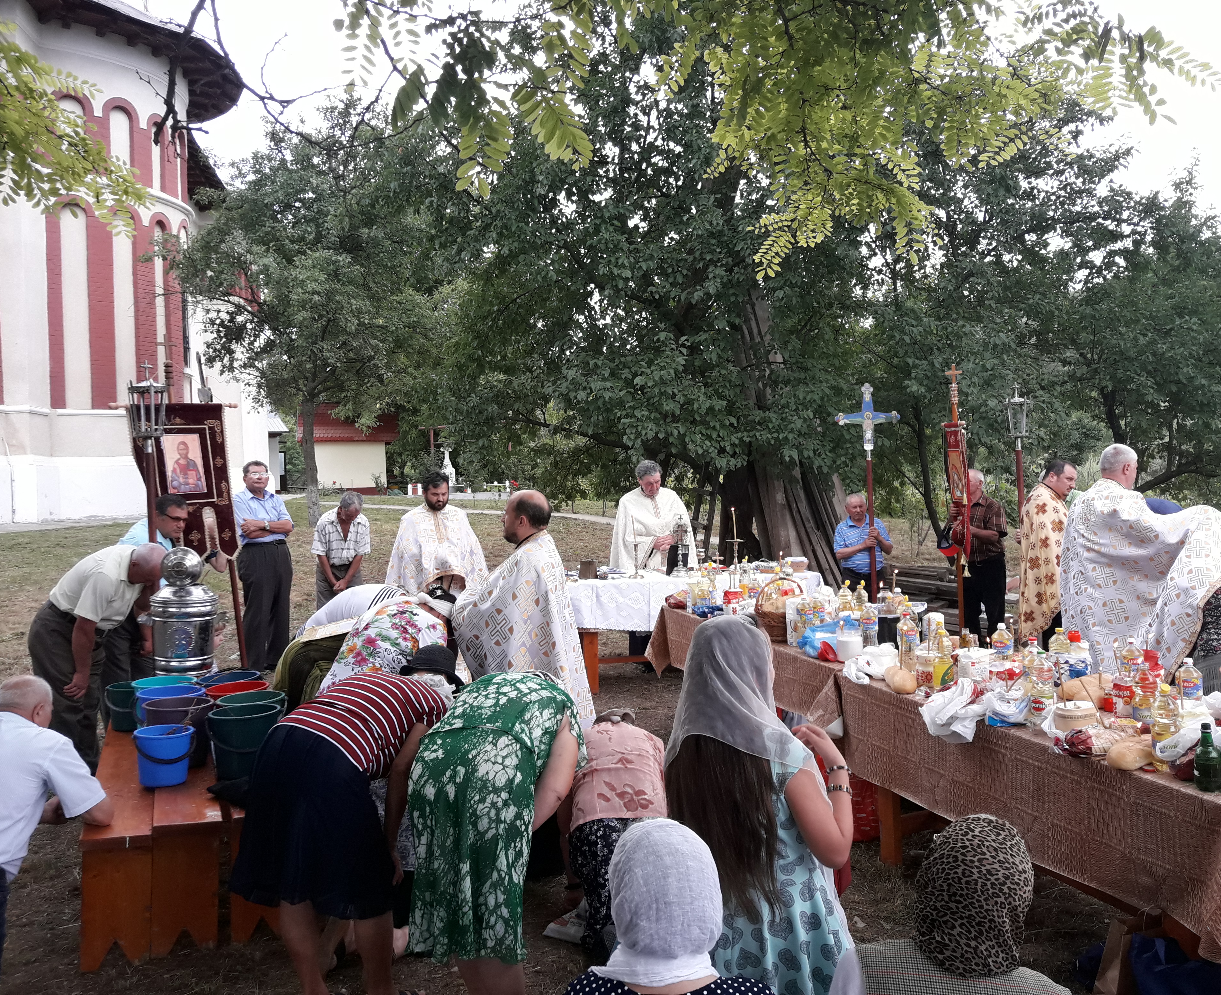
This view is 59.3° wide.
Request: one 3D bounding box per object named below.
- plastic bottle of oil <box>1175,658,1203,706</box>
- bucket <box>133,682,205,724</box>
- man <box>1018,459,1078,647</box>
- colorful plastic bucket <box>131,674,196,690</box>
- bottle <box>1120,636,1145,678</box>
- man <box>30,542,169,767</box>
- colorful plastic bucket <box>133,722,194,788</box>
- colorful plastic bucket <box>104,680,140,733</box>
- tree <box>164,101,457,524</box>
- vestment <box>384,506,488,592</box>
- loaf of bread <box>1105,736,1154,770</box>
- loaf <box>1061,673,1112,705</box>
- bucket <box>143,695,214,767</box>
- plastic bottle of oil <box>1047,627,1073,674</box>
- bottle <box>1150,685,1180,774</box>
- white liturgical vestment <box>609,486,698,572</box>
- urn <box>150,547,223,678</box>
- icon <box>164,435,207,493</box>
[{"bbox_3d":[1.943,0.678,3.580,0.081,0.275,0.081,0,2,18],"label":"plastic bottle of oil"},{"bbox_3d":[-1.966,0.996,4.800,0.290,0.265,0.285,-1,2,-23],"label":"bucket"},{"bbox_3d":[2.822,0.602,6.900,0.500,1.710,0.580,0,1,21],"label":"man"},{"bbox_3d":[-1.971,0.937,4.740,0.295,0.245,0.295,-1,1,-24],"label":"colorful plastic bucket"},{"bbox_3d":[1.954,0.666,4.000,0.081,0.275,0.081,0,2,18],"label":"bottle"},{"bbox_3d":[-2.800,0.920,5.930,0.760,1.320,0.520,-1,2,-15],"label":"man"},{"bbox_3d":[-1.786,1.035,4.280,0.230,0.205,0.230,-1,2,-23],"label":"colorful plastic bucket"},{"bbox_3d":[-2.211,0.960,4.940,0.240,0.200,0.235,-1,1,-24],"label":"colorful plastic bucket"},{"bbox_3d":[-6.990,-4.286,25.000,6.400,9.700,6.200,-1,1,0],"label":"tree"},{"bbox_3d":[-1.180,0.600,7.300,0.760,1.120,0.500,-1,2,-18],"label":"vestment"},{"bbox_3d":[1.545,0.748,3.165,0.120,0.085,0.245,1,2,45],"label":"loaf of bread"},{"bbox_3d":[1.623,0.640,3.650,0.160,0.090,0.230,0,1,41],"label":"loaf"},{"bbox_3d":[-1.850,1.015,4.600,0.290,0.260,0.290,0,2,0],"label":"bucket"},{"bbox_3d":[1.718,0.628,4.100,0.080,0.270,0.080,0,2,23],"label":"plastic bottle of oil"},{"bbox_3d":[1.738,0.720,3.360,0.083,0.275,0.083,0,2,0],"label":"bottle"},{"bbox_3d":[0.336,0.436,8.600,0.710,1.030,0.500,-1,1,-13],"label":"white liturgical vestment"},{"bbox_3d":[-2.138,0.549,5.400,0.360,0.630,0.350,-1,1,-21],"label":"urn"},{"bbox_3d":[-2.696,-0.213,6.800,0.260,0.370,0.020,0,-12,-24],"label":"icon"}]

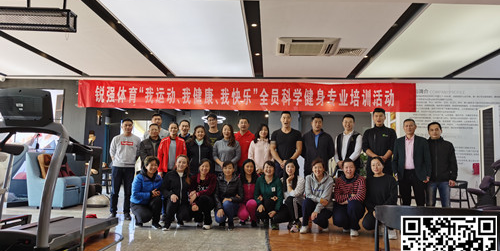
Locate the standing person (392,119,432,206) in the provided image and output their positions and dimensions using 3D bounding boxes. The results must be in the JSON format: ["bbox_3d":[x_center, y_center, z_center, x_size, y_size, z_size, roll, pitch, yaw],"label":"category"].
[{"bbox_3d":[2.486,0.758,5.969,0.580,1.728,0.320,1,-6,8],"label":"standing person"}]

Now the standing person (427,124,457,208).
[{"bbox_3d":[3.011,0.768,6.100,0.490,1.680,0.300,-1,-6,14],"label":"standing person"}]

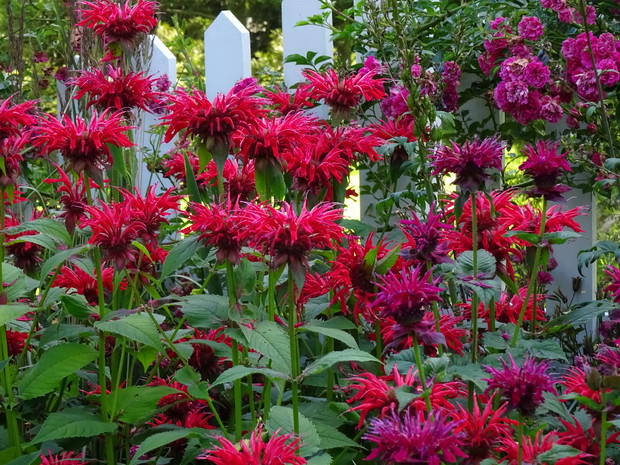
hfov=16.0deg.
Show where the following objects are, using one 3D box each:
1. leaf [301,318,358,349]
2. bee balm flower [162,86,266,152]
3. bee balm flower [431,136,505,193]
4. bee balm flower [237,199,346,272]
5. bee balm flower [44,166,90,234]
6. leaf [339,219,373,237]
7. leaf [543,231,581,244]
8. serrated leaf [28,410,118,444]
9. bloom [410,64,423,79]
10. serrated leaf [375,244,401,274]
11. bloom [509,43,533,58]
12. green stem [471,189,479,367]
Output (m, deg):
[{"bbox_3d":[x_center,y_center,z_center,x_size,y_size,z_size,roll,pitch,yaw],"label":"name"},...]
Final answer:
[{"bbox_3d":[0.018,0.093,2.020,0.060,0.016,0.027,26,22,18],"label":"leaf"},{"bbox_3d":[-0.087,-0.103,2.000,0.094,0.060,0.090,0,3,0],"label":"bee balm flower"},{"bbox_3d":[0.157,-0.068,2.200,0.073,0.055,0.072,0,3,0],"label":"bee balm flower"},{"bbox_3d":[-0.018,0.004,2.000,0.094,0.066,0.090,0,5,0],"label":"bee balm flower"},{"bbox_3d":[-0.241,-0.032,2.200,0.050,0.067,0.047,0,5,0],"label":"bee balm flower"},{"bbox_3d":[0.054,-0.004,2.550,0.046,0.025,0.040,-1,3,0],"label":"leaf"},{"bbox_3d":[0.263,0.005,2.300,0.039,0.012,0.022,11,18,14],"label":"leaf"},{"bbox_3d":[-0.212,0.173,1.970,0.081,0.016,0.036,-20,28,-12],"label":"serrated leaf"},{"bbox_3d":[0.169,-0.256,3.500,0.019,0.022,0.019,0,5,0],"label":"bloom"},{"bbox_3d":[0.077,0.026,2.150,0.020,0.039,0.012,44,-1,45],"label":"serrated leaf"},{"bbox_3d":[0.307,-0.262,3.200,0.032,0.028,0.032,-1,3,0],"label":"bloom"},{"bbox_3d":[0.164,0.045,2.200,0.005,0.170,0.005,1,3,0],"label":"green stem"}]

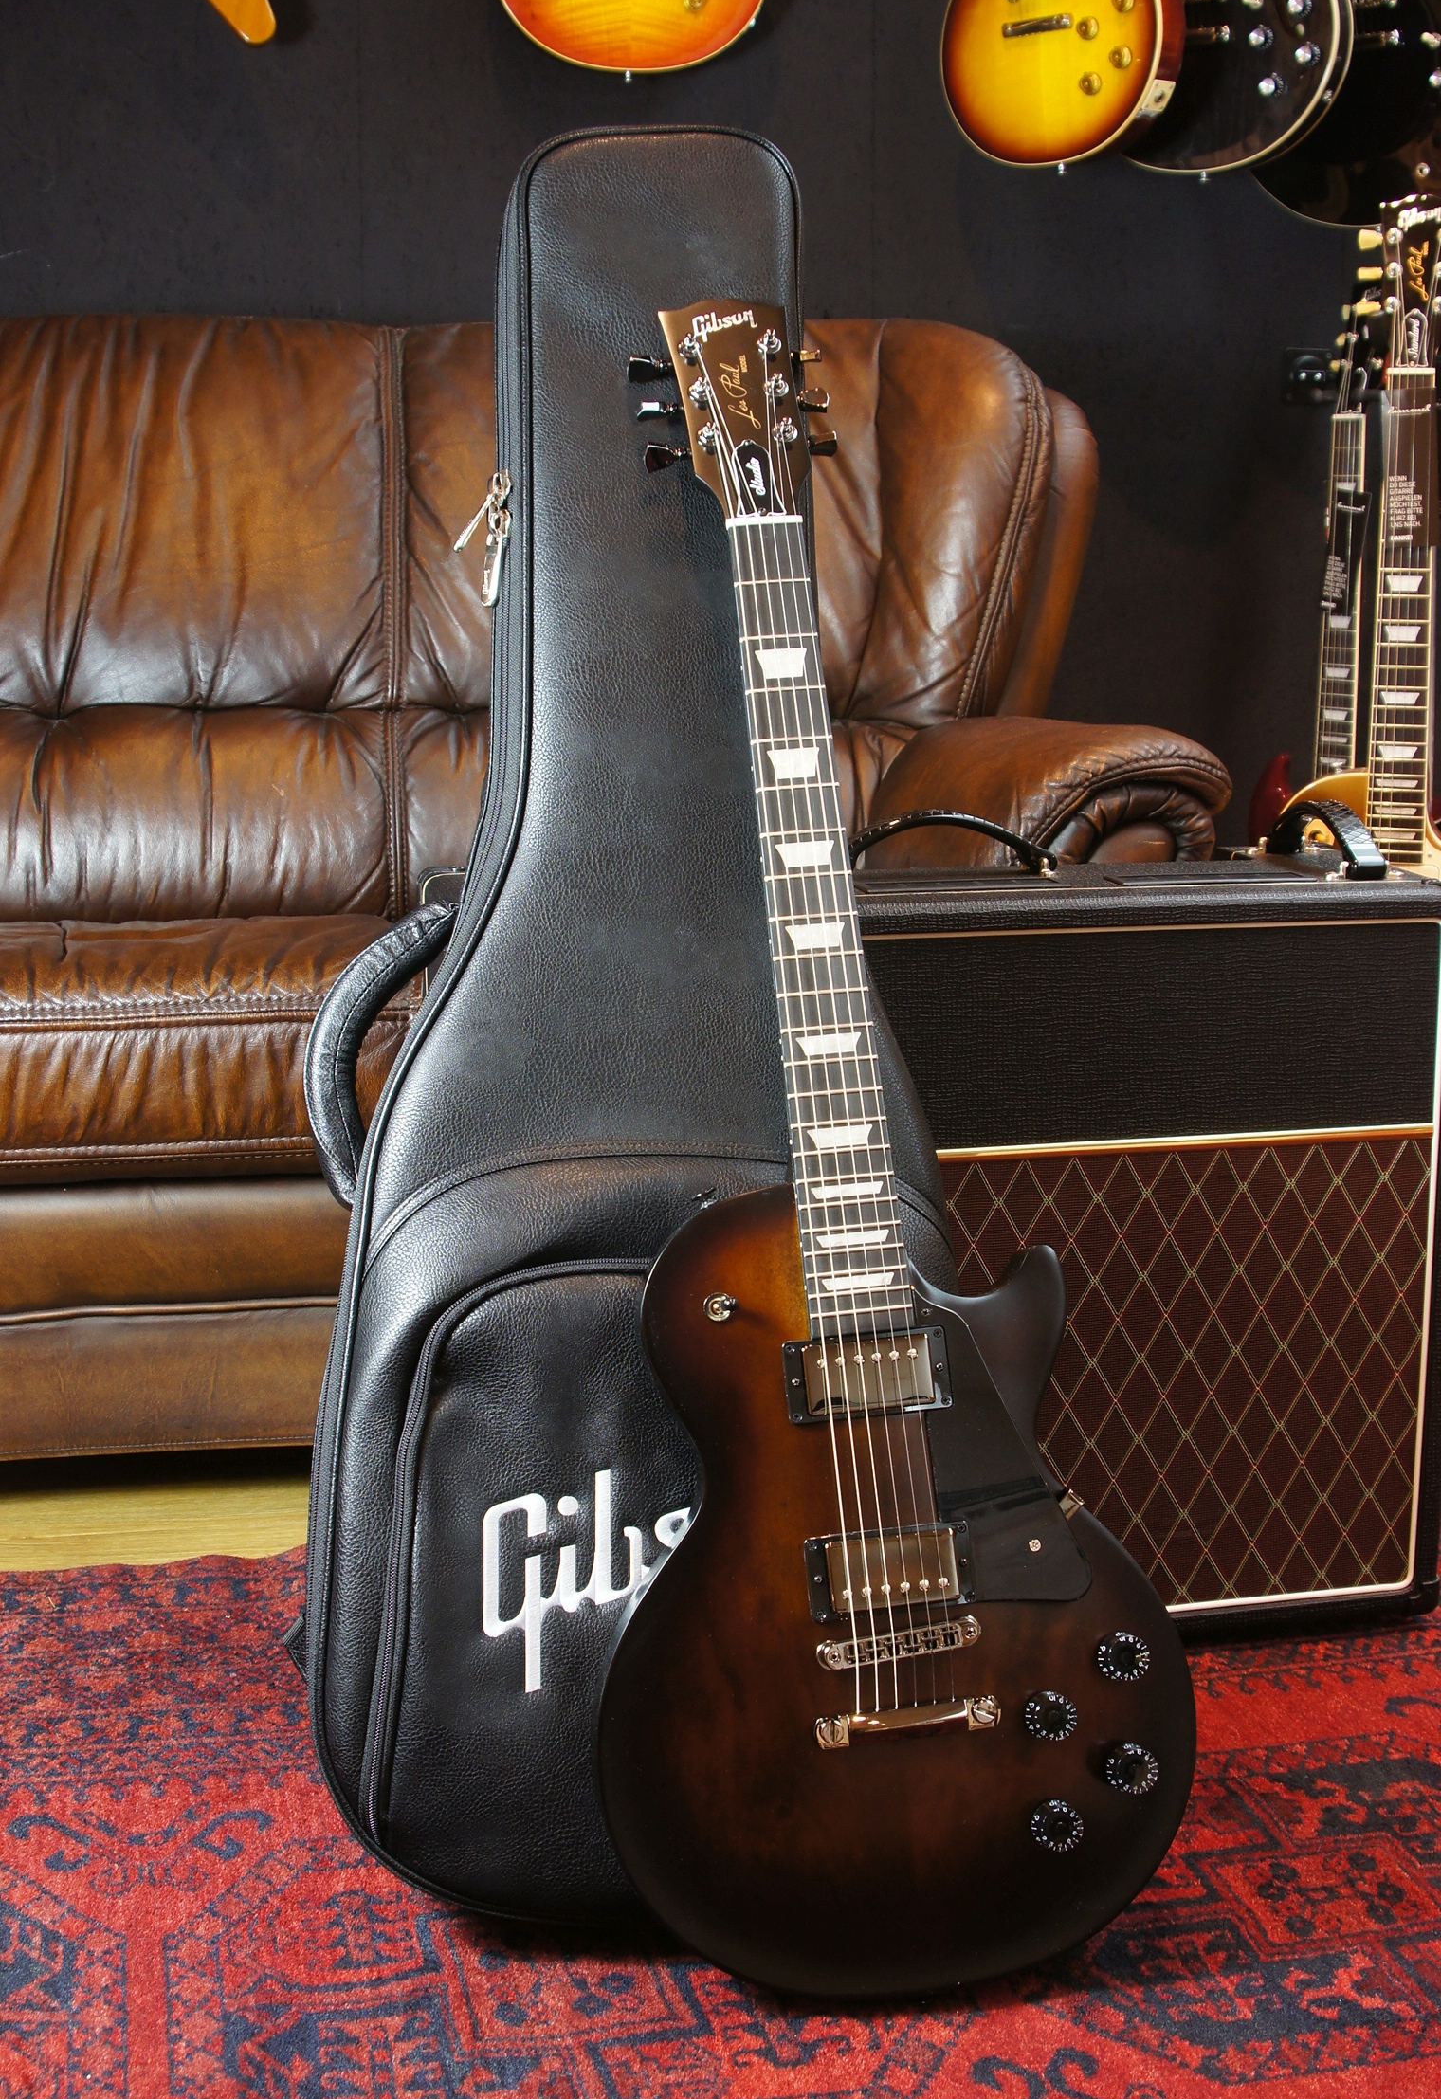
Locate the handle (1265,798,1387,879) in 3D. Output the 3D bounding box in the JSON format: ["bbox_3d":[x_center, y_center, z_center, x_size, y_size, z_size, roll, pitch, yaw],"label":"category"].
[{"bbox_3d":[0.471,-0.171,1.971,0.029,0.053,0.185,-2,10,-10],"label":"handle"}]

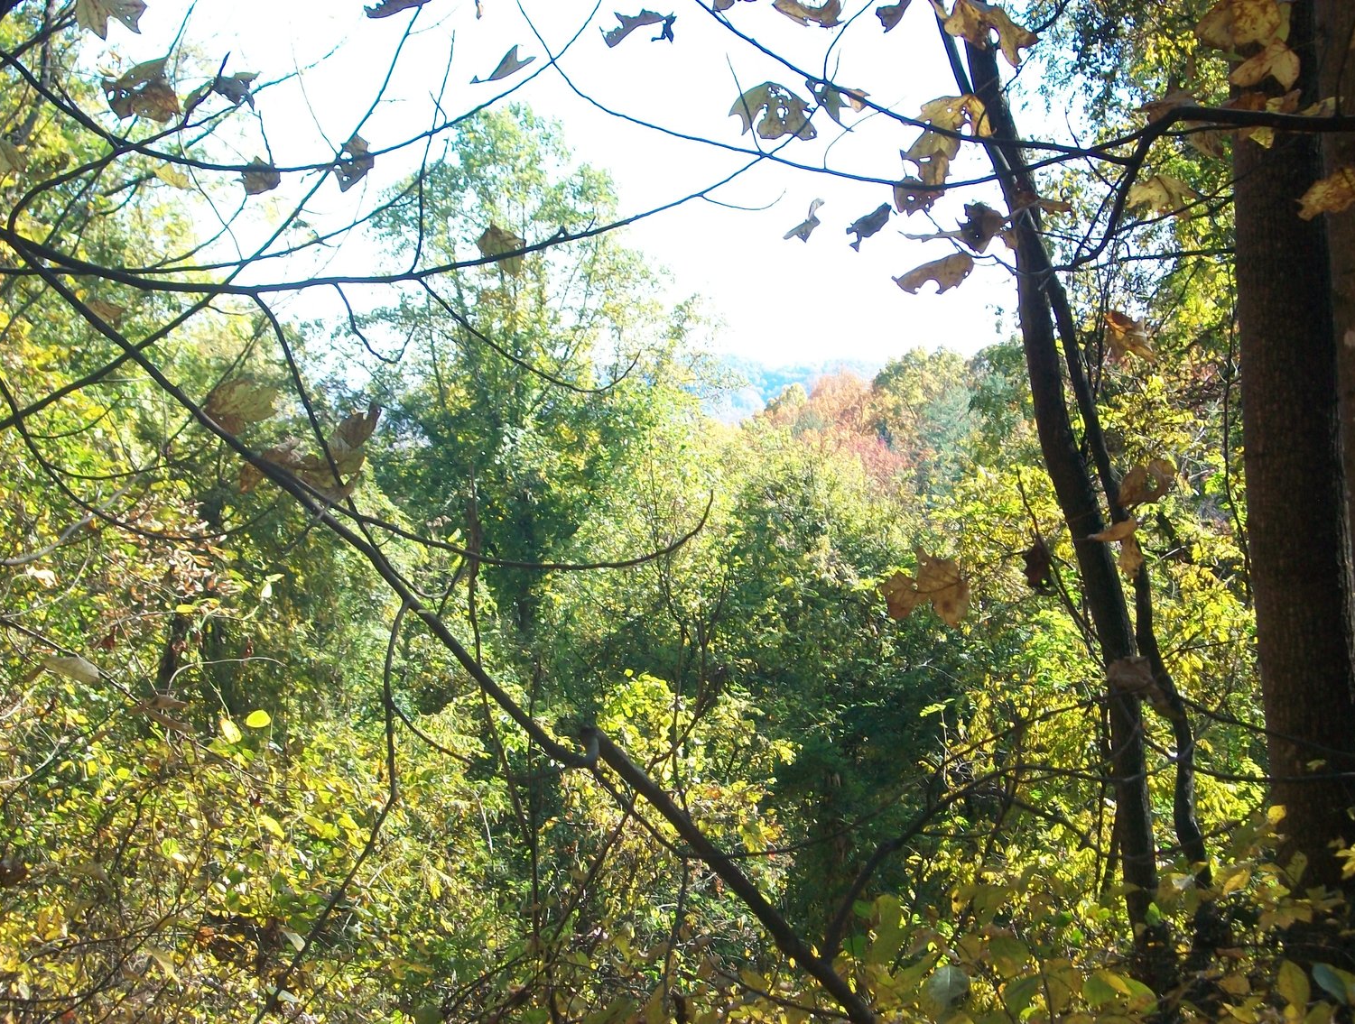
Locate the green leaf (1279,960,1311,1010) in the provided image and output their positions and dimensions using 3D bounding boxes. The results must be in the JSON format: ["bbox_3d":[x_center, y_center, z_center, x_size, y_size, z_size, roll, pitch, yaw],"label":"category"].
[{"bbox_3d":[0.758,0.582,3.200,0.038,0.066,0.016,-13,1,-3],"label":"green leaf"}]

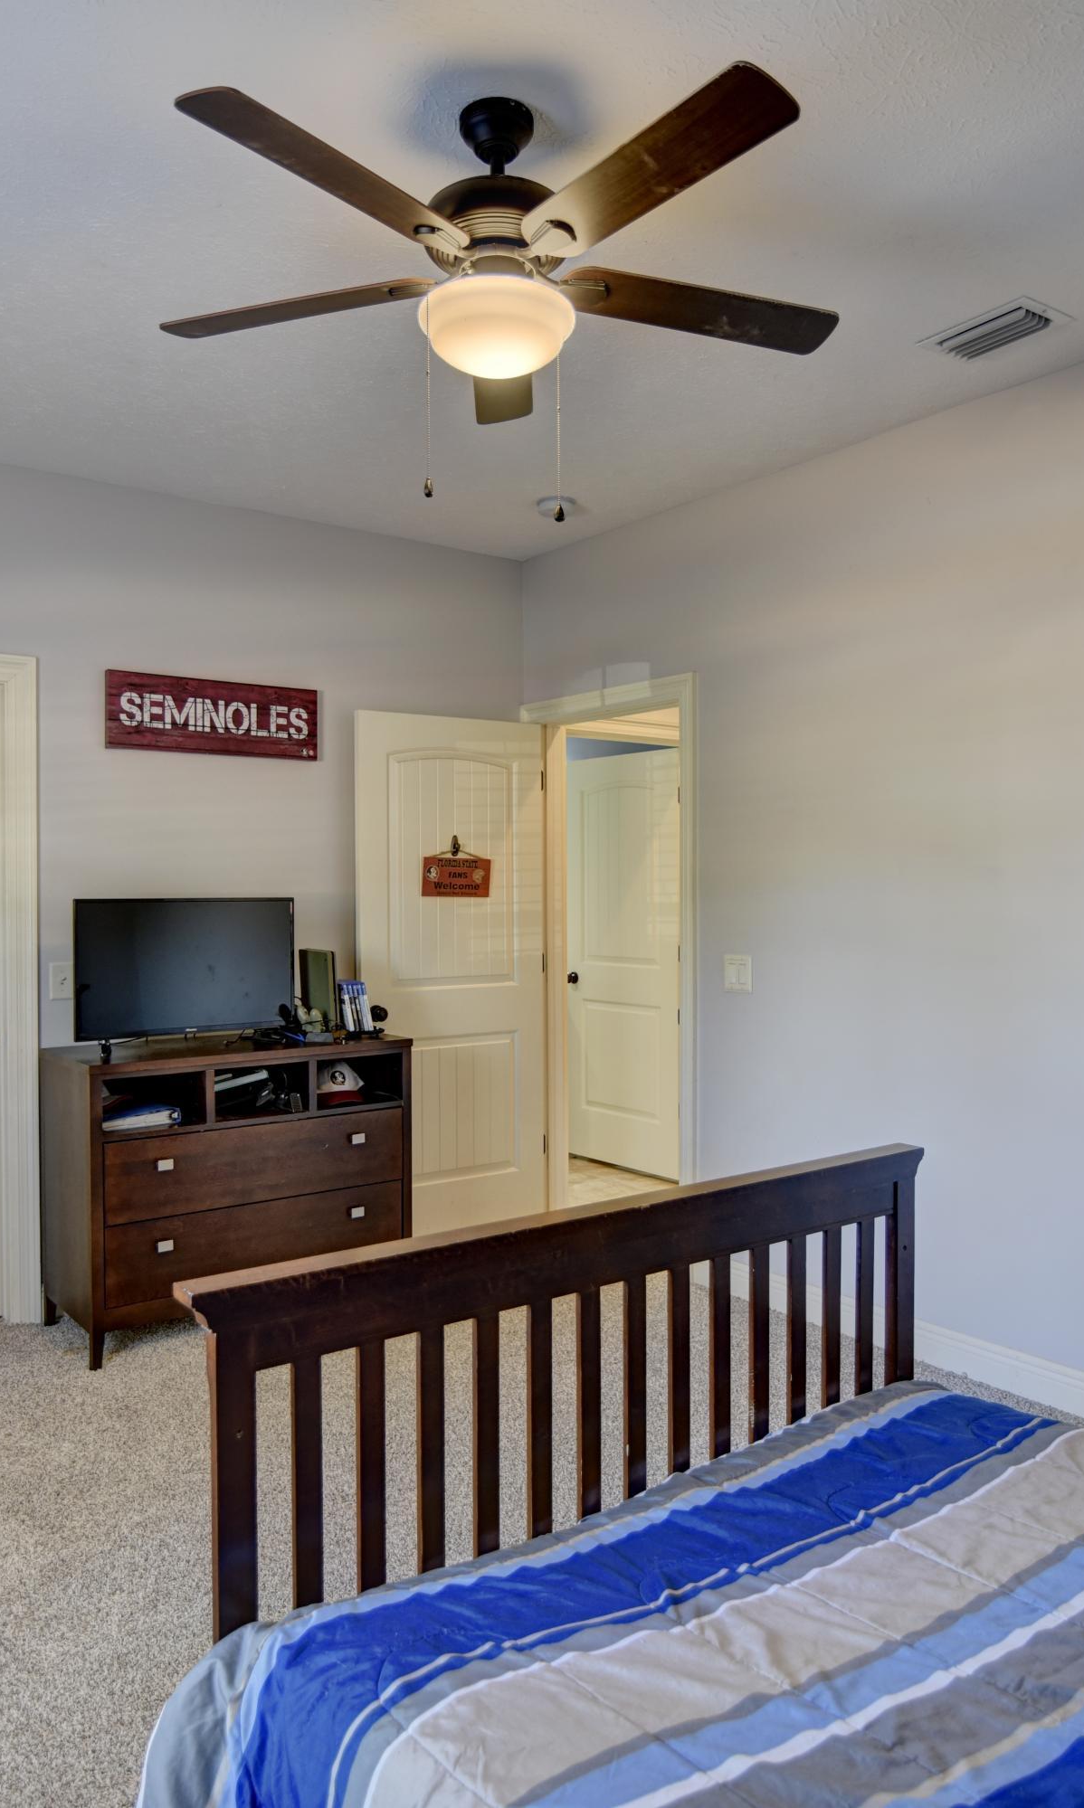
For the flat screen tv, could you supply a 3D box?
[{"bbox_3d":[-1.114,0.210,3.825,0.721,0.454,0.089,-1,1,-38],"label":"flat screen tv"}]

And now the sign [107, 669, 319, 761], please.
[{"bbox_3d":[-1.121,-0.644,4.184,0.755,0.257,0.025,-1,1,-35],"label":"sign"}]

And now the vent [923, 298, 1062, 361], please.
[{"bbox_3d":[1.103,-1.390,2.935,0.193,0.022,0.311,-1,1,-39],"label":"vent"}]

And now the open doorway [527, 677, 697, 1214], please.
[{"bbox_3d":[0.242,0.265,4.555,0.128,2.127,0.957,-1,1,-39],"label":"open doorway"}]

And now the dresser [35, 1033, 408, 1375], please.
[{"bbox_3d":[-1.005,0.901,3.954,1.046,0.864,0.479,-1,1,-36],"label":"dresser"}]

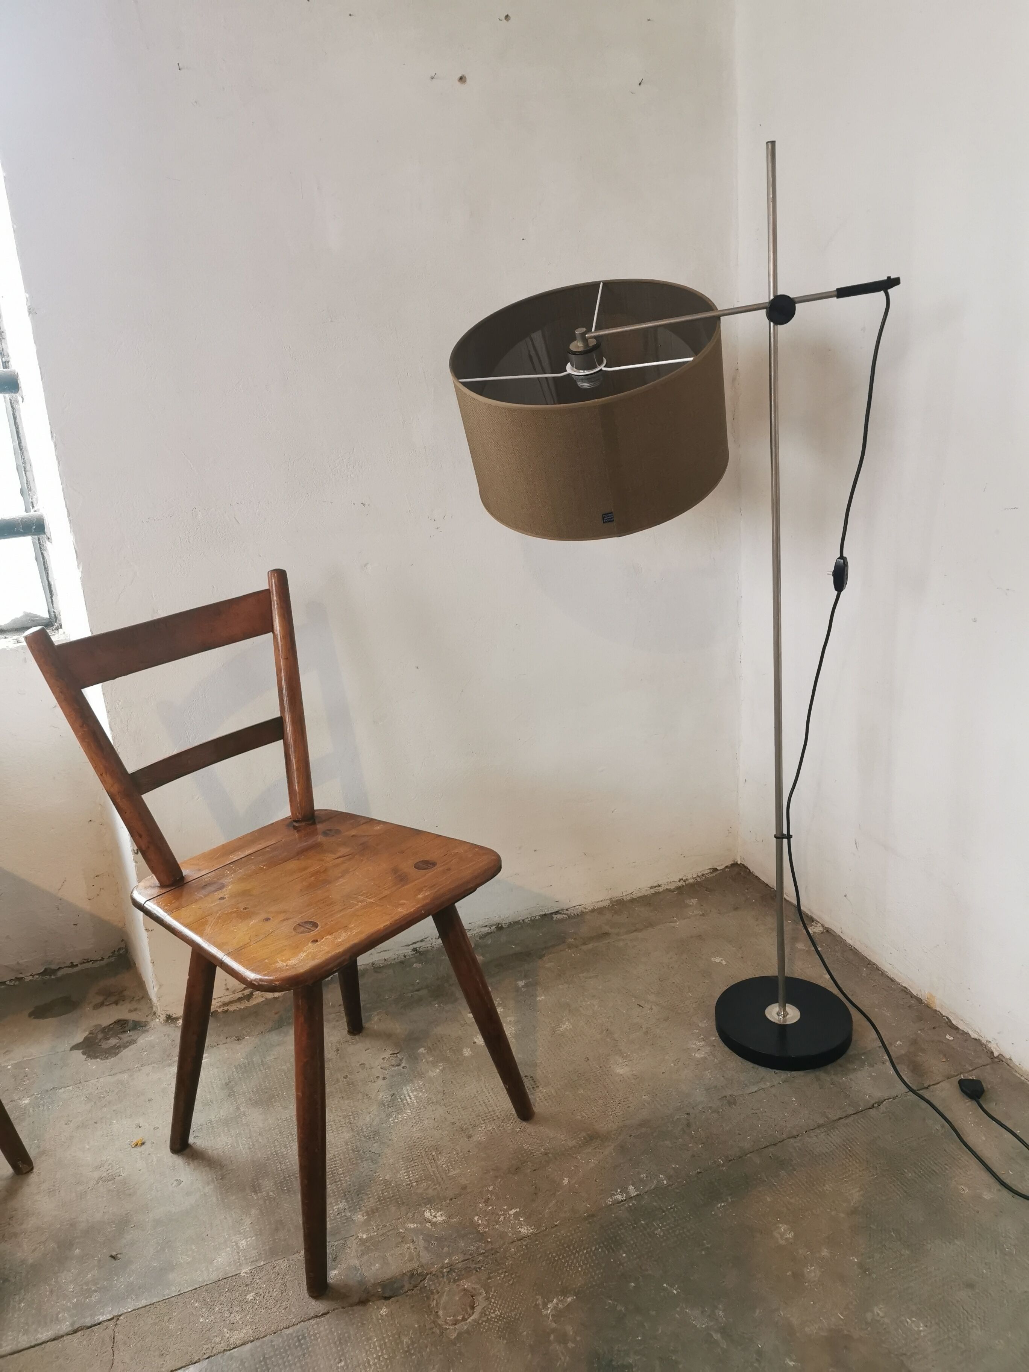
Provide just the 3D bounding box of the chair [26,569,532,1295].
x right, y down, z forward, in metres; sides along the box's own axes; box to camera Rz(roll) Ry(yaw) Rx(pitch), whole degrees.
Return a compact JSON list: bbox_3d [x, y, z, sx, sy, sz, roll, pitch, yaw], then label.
[{"bbox_3d":[-0.300,0.298,1.526,0.494,0.837,0.438,11,24,41],"label":"chair"}]

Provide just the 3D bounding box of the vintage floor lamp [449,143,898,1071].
[{"bbox_3d":[0.254,-0.069,1.652,0.611,1.367,0.428,-3,18,7],"label":"vintage floor lamp"}]

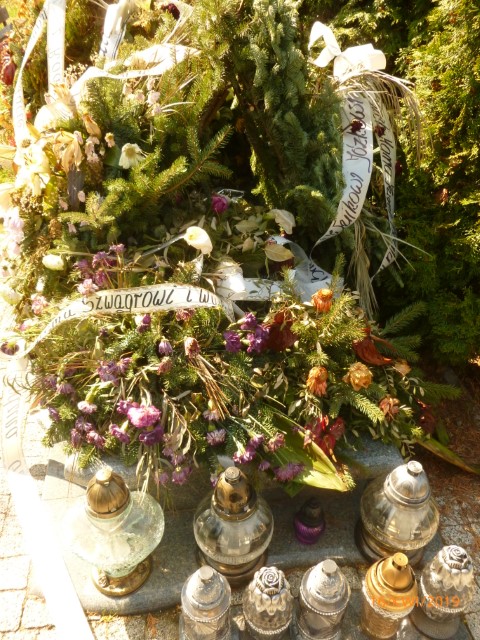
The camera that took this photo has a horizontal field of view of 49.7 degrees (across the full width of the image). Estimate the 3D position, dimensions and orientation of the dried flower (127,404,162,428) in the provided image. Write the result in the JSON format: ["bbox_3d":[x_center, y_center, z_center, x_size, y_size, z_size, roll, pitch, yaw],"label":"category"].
[{"bbox_3d":[-0.259,0.259,1.391,0.087,0.059,0.061,0,30,0],"label":"dried flower"}]

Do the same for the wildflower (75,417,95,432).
[{"bbox_3d":[-0.417,0.281,1.390,0.052,0.038,0.041,0,31,0],"label":"wildflower"}]

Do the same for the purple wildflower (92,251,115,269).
[{"bbox_3d":[-0.432,-0.191,1.638,0.066,0.052,0.054,0,30,0],"label":"purple wildflower"}]

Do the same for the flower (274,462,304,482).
[{"bbox_3d":[0.108,0.333,1.130,0.066,0.042,0.048,0,34,0],"label":"flower"}]

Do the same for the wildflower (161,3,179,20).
[{"bbox_3d":[-0.235,-1.043,1.750,0.068,0.058,0.058,0,34,0],"label":"wildflower"}]

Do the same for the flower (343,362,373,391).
[{"bbox_3d":[0.338,0.163,1.491,0.082,0.074,0.077,0,30,0],"label":"flower"}]

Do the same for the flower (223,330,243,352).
[{"bbox_3d":[-0.020,0.057,1.380,0.051,0.054,0.050,2,32,0],"label":"flower"}]

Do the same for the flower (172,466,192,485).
[{"bbox_3d":[-0.129,0.348,1.160,0.045,0.038,0.038,0,34,0],"label":"flower"}]

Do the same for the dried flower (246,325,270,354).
[{"bbox_3d":[0.054,0.057,1.522,0.067,0.081,0.067,0,30,0],"label":"dried flower"}]

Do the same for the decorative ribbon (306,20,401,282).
[{"bbox_3d":[0.394,-0.560,1.796,0.296,0.820,0.200,0,30,0],"label":"decorative ribbon"}]

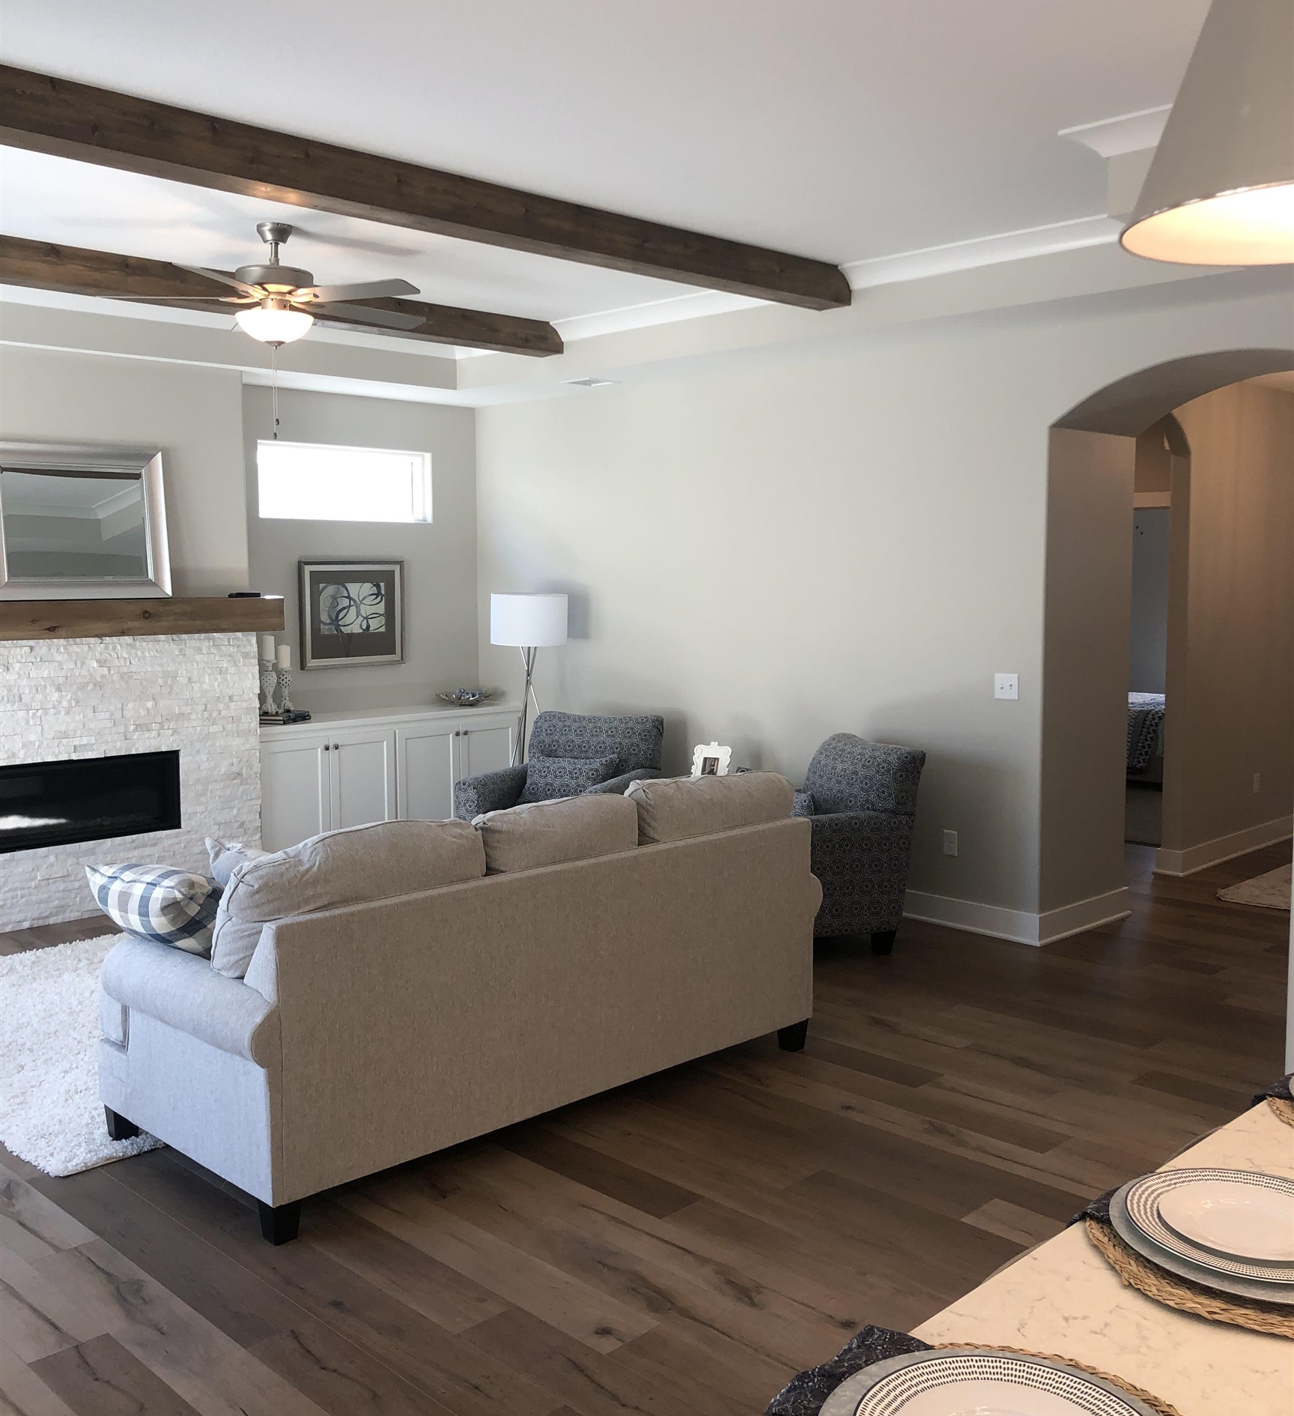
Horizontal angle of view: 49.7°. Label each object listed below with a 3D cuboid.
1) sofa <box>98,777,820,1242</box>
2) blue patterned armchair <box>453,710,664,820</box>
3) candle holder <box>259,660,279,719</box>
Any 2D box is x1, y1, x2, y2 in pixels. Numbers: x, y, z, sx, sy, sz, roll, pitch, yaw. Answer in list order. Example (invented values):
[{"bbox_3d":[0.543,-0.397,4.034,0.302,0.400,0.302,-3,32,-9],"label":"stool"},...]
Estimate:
[{"bbox_3d":[-0.520,0.762,4.569,2.270,0.990,1.020,-6,8,-45],"label":"sofa"},{"bbox_3d":[-0.452,0.522,7.494,0.790,0.905,0.890,2,6,20],"label":"blue patterned armchair"},{"bbox_3d":[-2.129,-0.116,7.842,0.105,0.304,0.105,-6,8,-45],"label":"candle holder"}]

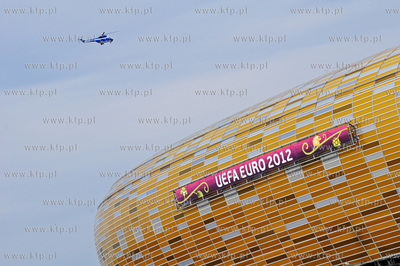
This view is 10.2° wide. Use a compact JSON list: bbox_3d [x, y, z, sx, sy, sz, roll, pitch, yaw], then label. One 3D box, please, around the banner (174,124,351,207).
[{"bbox_3d":[11.050,6.670,432.240,45.500,3.300,2.200,-22,-10,40],"label":"banner"}]

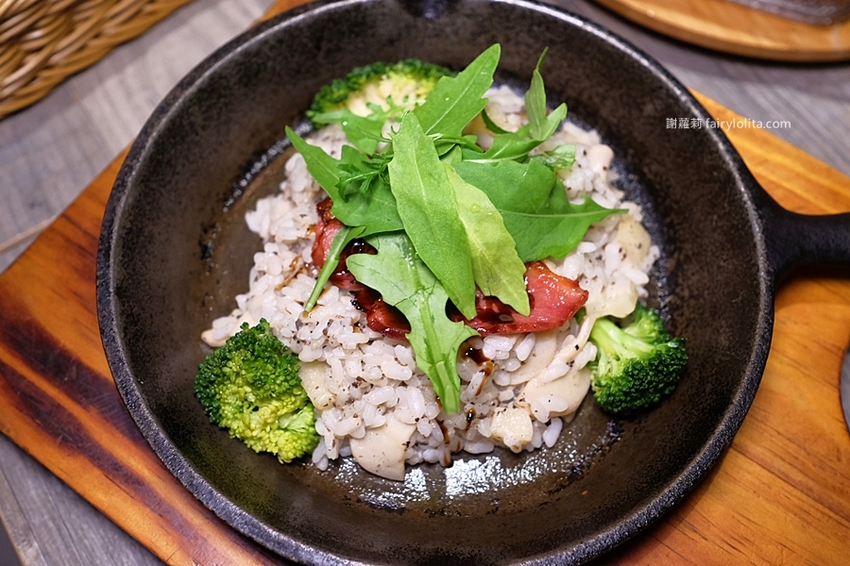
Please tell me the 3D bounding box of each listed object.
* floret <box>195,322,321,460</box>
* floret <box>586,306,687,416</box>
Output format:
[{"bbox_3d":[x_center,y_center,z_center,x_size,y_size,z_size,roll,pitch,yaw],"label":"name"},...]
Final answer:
[{"bbox_3d":[-0.049,0.032,0.240,0.034,0.030,0.042,-37,70,5],"label":"floret"},{"bbox_3d":[0.064,0.023,0.248,0.031,0.028,0.033,-38,78,0],"label":"floret"}]

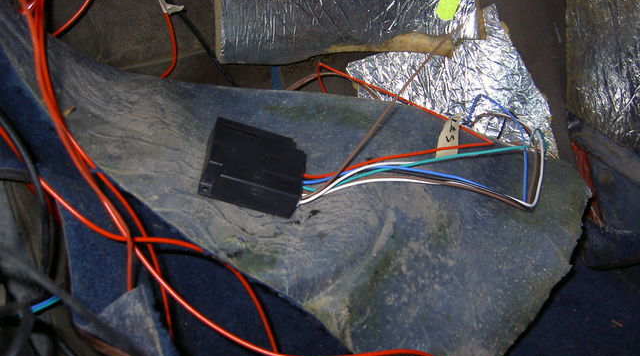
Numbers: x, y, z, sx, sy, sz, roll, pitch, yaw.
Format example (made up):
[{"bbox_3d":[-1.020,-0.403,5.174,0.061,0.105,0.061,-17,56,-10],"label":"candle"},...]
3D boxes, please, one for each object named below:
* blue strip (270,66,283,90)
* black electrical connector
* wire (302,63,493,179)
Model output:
[{"bbox_3d":[-0.041,-0.093,0.655,0.010,0.008,0.023,1,53,-1],"label":"blue strip"},{"bbox_3d":[-0.053,-0.008,0.560,0.069,0.027,0.060,15,57,3],"label":"black electrical connector"},{"bbox_3d":[0.061,-0.050,0.600,0.151,0.035,0.097,1,53,-1],"label":"wire"}]

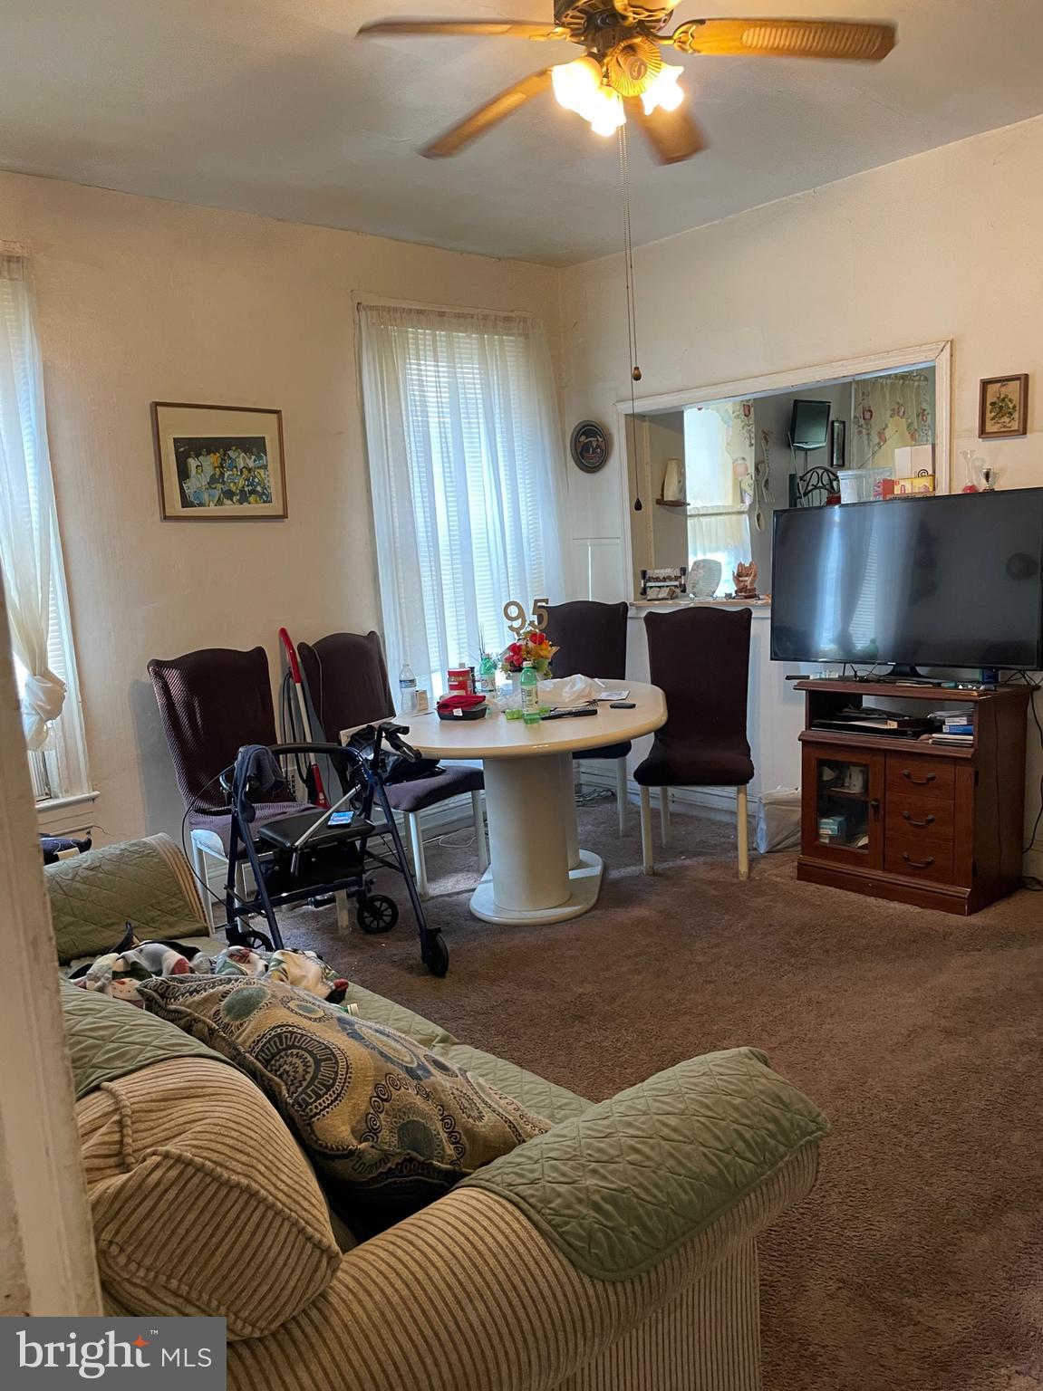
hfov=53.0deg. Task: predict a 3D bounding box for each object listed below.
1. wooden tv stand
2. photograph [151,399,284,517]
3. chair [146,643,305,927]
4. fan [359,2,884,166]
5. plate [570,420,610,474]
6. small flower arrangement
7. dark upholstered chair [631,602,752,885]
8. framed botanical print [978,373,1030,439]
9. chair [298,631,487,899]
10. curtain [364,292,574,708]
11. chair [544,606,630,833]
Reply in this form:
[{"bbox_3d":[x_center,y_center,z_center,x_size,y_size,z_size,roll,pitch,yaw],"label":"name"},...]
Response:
[{"bbox_3d":[1.482,0.336,4.010,0.430,0.795,0.700,-12,12,-41],"label":"wooden tv stand"},{"bbox_3d":[-1.204,-0.939,4.198,0.550,0.445,0.030,-12,12,-42],"label":"photograph"},{"bbox_3d":[-1.002,0.378,3.890,0.480,1.066,0.560,-10,11,-36],"label":"chair"},{"bbox_3d":[0.215,-1.577,2.562,1.300,0.380,1.300,-3,9,7],"label":"fan"},{"bbox_3d":[0.359,-1.292,5.437,0.030,0.270,0.250,-12,12,-42],"label":"plate"},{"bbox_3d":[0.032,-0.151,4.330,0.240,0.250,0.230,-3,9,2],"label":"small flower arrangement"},{"bbox_3d":[0.734,0.179,4.441,0.480,1.066,0.560,0,10,19],"label":"dark upholstered chair"},{"bbox_3d":[1.807,-1.083,3.920,0.025,0.225,0.170,-12,12,-42],"label":"framed botanical print"},{"bbox_3d":[-0.528,0.262,4.429,0.560,1.066,0.480,3,11,35],"label":"chair"},{"bbox_3d":[-0.212,-0.773,5.088,1.170,2.100,0.100,-12,12,-42],"label":"curtain"},{"bbox_3d":[0.305,0.102,5.096,0.480,1.066,0.560,-2,9,9],"label":"chair"}]

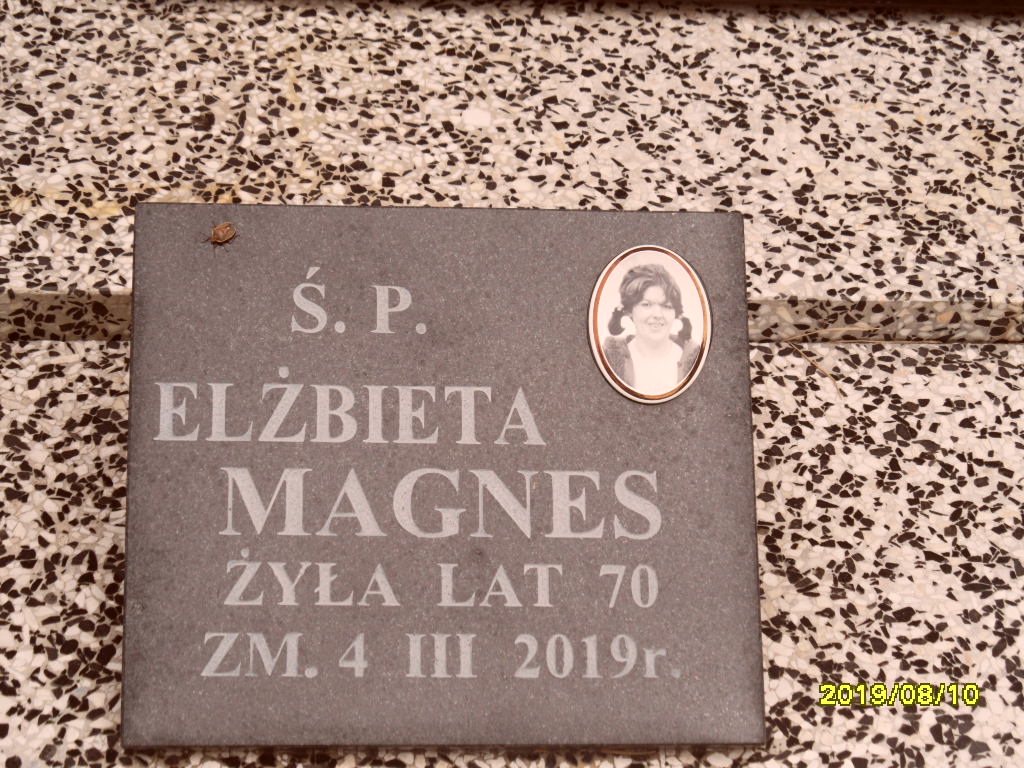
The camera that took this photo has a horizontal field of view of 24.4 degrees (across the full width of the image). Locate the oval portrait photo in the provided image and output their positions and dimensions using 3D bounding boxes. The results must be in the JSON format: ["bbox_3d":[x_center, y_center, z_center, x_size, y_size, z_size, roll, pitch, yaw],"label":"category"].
[{"bbox_3d":[0.099,-0.044,1.685,0.088,0.010,0.118,1,75,-5],"label":"oval portrait photo"}]

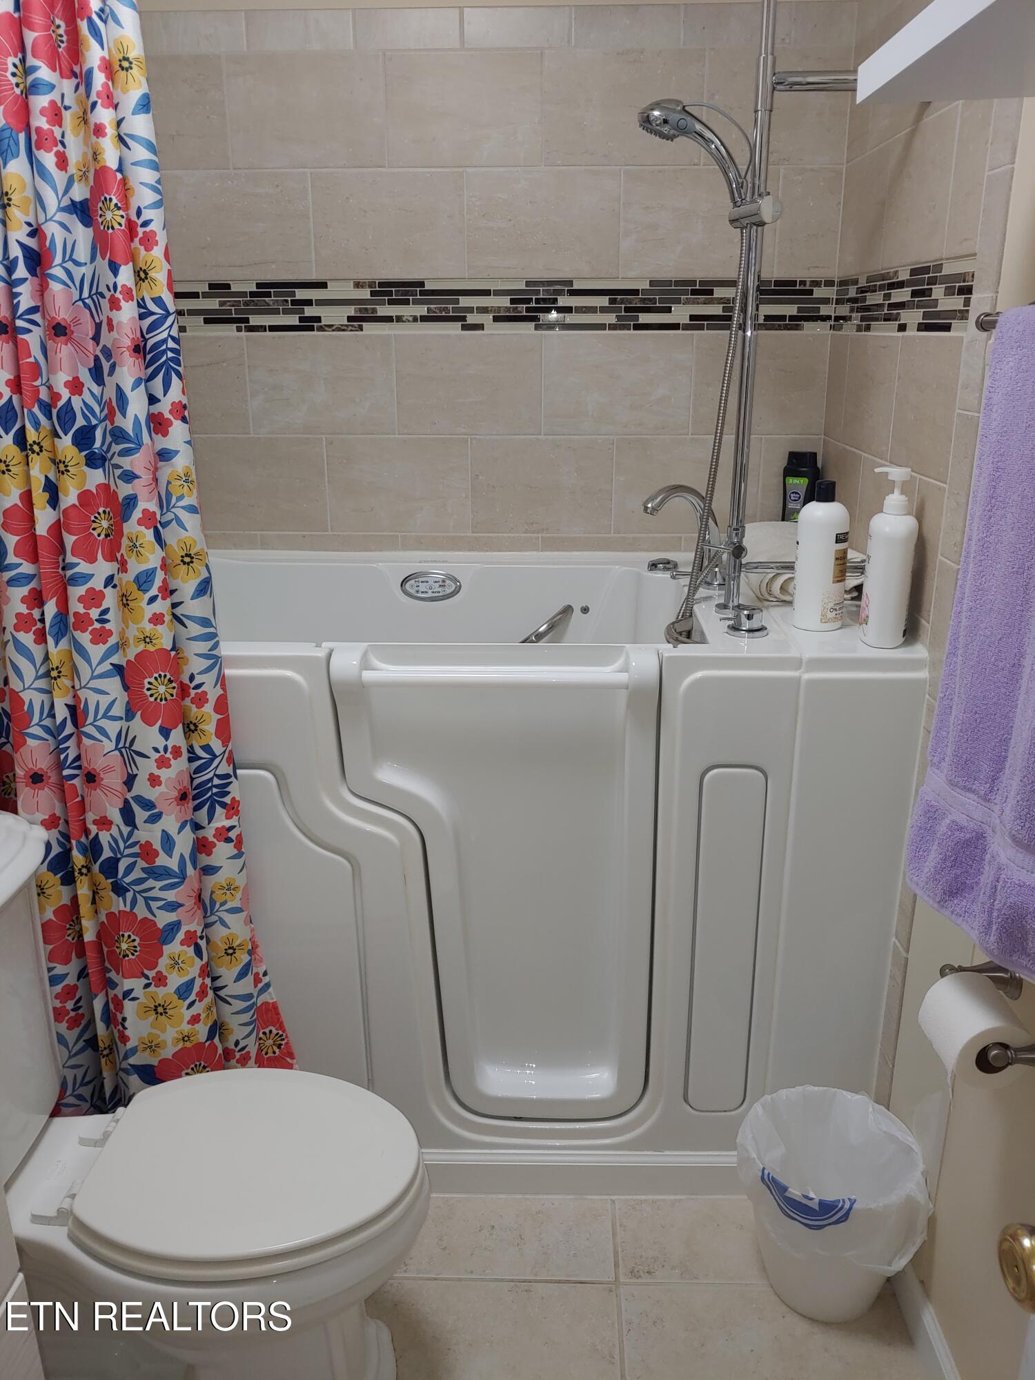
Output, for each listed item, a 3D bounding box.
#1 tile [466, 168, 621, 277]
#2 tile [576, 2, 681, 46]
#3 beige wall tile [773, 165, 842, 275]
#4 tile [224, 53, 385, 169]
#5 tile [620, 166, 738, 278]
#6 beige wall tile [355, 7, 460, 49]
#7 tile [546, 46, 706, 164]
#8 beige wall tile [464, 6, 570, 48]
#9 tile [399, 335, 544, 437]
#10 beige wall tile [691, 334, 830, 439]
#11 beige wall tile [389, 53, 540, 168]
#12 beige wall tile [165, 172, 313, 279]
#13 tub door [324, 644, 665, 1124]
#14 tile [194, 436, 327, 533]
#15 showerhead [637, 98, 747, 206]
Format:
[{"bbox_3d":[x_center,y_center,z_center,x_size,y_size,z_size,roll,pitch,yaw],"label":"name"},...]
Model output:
[{"bbox_3d":[0.053,-0.941,2.017,0.311,0.206,0.010,1,19,2],"label":"tile"},{"bbox_3d":[0.204,-1.226,1.838,0.200,0.068,0.010,1,19,2],"label":"tile"},{"bbox_3d":[0.569,-0.905,1.938,0.122,0.198,0.010,1,19,2],"label":"beige wall tile"},{"bbox_3d":[-0.417,-1.143,1.968,0.311,0.206,0.010,1,19,2],"label":"tile"},{"bbox_3d":[0.359,-0.921,1.970,0.305,0.203,0.010,1,20,2],"label":"tile"},{"bbox_3d":[-0.207,-1.244,1.877,0.203,0.067,0.010,1,20,2],"label":"beige wall tile"},{"bbox_3d":[0.209,-1.137,1.950,0.311,0.206,0.010,1,19,2],"label":"tile"},{"bbox_3d":[0.000,-1.241,1.869,0.203,0.067,0.010,1,20,2],"label":"beige wall tile"},{"bbox_3d":[-0.103,-0.645,2.115,0.311,0.206,0.010,1,19,2],"label":"tile"},{"bbox_3d":[0.503,-0.633,2.068,0.275,0.203,0.010,1,20,2],"label":"beige wall tile"},{"bbox_3d":[-0.103,-1.115,1.920,0.305,0.203,0.010,1,20,2],"label":"beige wall tile"},{"bbox_3d":[-0.555,-0.915,1.971,0.300,0.198,0.010,1,19,2],"label":"beige wall tile"},{"bbox_3d":[-0.033,0.342,1.672,0.502,0.865,0.066,1,19,2],"label":"tub door"},{"bbox_3d":[-0.555,-0.440,2.137,0.300,0.198,0.010,1,19,2],"label":"tile"},{"bbox_3d":[0.270,-0.833,1.545,0.170,0.152,0.056,1,19,2],"label":"showerhead"}]

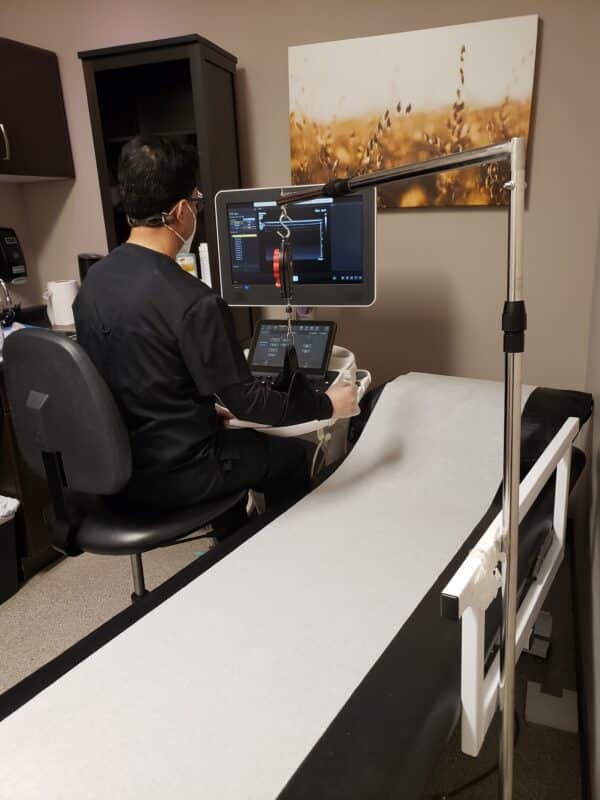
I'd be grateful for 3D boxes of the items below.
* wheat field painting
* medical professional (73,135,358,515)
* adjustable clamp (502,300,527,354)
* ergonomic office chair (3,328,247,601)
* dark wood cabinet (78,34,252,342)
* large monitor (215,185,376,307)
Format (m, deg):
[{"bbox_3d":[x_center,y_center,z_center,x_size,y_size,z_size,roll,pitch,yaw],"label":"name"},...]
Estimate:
[{"bbox_3d":[0.406,-1.063,2.317,0.914,0.610,0.035,2,18,17],"label":"wheat field painting"},{"bbox_3d":[-0.236,0.061,1.692,0.650,1.470,0.700,13,23,42],"label":"medical professional"},{"bbox_3d":[0.372,-0.127,1.048,0.042,0.096,0.042,2,18,17],"label":"adjustable clamp"},{"bbox_3d":[-0.488,0.310,1.757,0.580,1.100,0.580,10,21,36],"label":"ergonomic office chair"},{"bbox_3d":[-0.500,-0.405,2.634,0.490,1.970,0.370,2,18,17],"label":"dark wood cabinet"},{"bbox_3d":[-0.012,-0.498,1.970,0.540,0.374,0.060,3,16,20],"label":"large monitor"}]

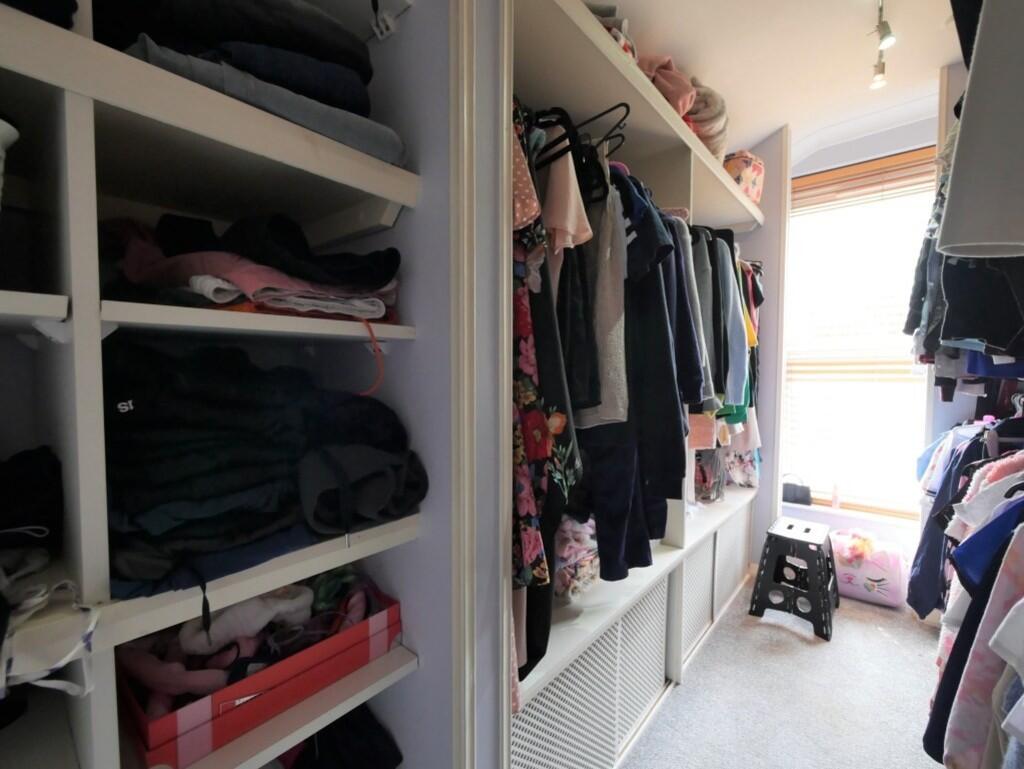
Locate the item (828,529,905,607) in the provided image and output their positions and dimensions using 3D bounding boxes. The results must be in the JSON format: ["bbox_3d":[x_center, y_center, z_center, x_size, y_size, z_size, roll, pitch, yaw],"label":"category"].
[{"bbox_3d":[1.748,0.917,2.142,0.380,0.275,0.200,2,3,35],"label":"item"}]

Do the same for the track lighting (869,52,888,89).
[{"bbox_3d":[1.451,-1.241,1.645,0.056,0.110,0.060,2,3,43],"label":"track lighting"}]

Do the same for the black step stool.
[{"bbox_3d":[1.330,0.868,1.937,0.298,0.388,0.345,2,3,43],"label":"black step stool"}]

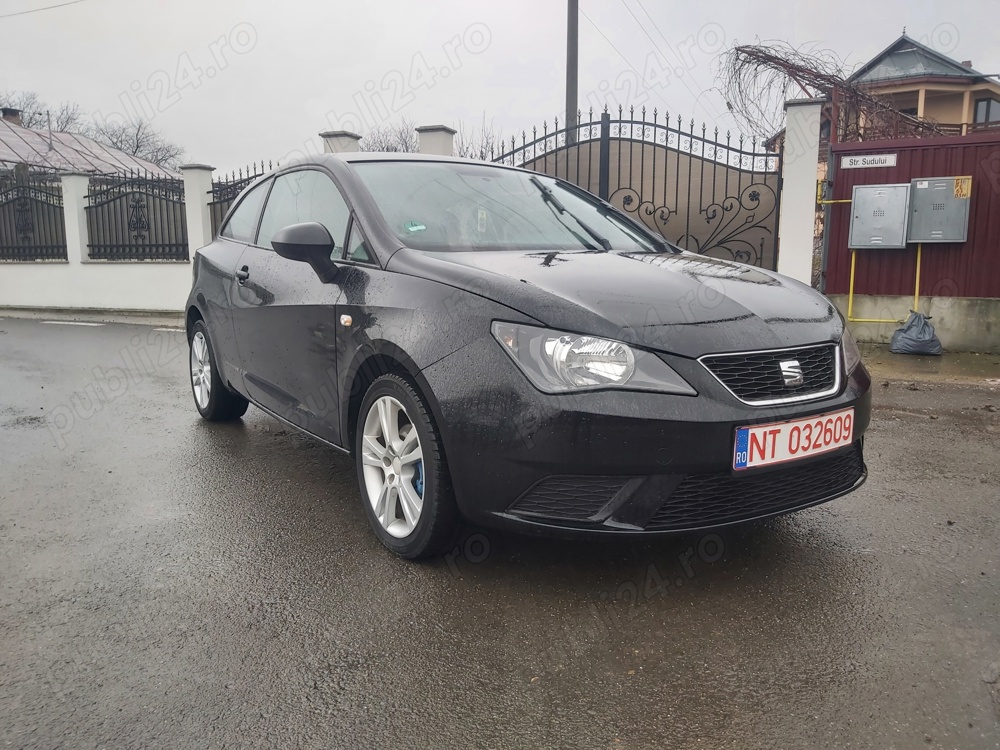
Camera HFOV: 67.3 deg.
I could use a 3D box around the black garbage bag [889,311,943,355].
[{"bbox_3d":[3.928,-0.383,7.100,0.450,0.390,0.370,5,10,30],"label":"black garbage bag"}]

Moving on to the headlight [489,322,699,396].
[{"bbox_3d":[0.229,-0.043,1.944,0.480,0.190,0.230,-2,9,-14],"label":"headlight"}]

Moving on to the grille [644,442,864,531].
[{"bbox_3d":[0.793,0.287,2.105,0.970,0.155,0.120,-6,10,-34],"label":"grille"}]

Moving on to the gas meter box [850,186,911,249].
[{"bbox_3d":[3.744,-1.555,7.394,0.485,0.600,0.220,5,10,30],"label":"gas meter box"}]

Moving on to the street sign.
[{"bbox_3d":[3.660,-2.118,7.450,0.470,0.120,0.015,5,10,30],"label":"street sign"}]

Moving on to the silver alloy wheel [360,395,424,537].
[{"bbox_3d":[-0.269,0.268,2.309,0.160,0.430,0.430,-6,10,-34],"label":"silver alloy wheel"}]

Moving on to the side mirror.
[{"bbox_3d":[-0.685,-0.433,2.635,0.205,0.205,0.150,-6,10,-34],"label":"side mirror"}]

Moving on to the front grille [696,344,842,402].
[{"bbox_3d":[0.792,-0.005,2.064,0.640,0.150,0.090,-6,10,-34],"label":"front grille"}]

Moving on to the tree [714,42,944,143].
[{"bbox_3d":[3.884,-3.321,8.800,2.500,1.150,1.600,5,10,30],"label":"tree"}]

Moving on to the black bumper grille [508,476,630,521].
[{"bbox_3d":[0.185,0.312,1.902,0.320,0.120,0.080,1,9,4],"label":"black bumper grille"}]

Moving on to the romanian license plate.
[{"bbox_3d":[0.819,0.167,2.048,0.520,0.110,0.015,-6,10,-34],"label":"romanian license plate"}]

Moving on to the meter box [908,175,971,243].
[{"bbox_3d":[4.174,-1.559,7.124,0.485,0.600,0.220,5,10,30],"label":"meter box"}]

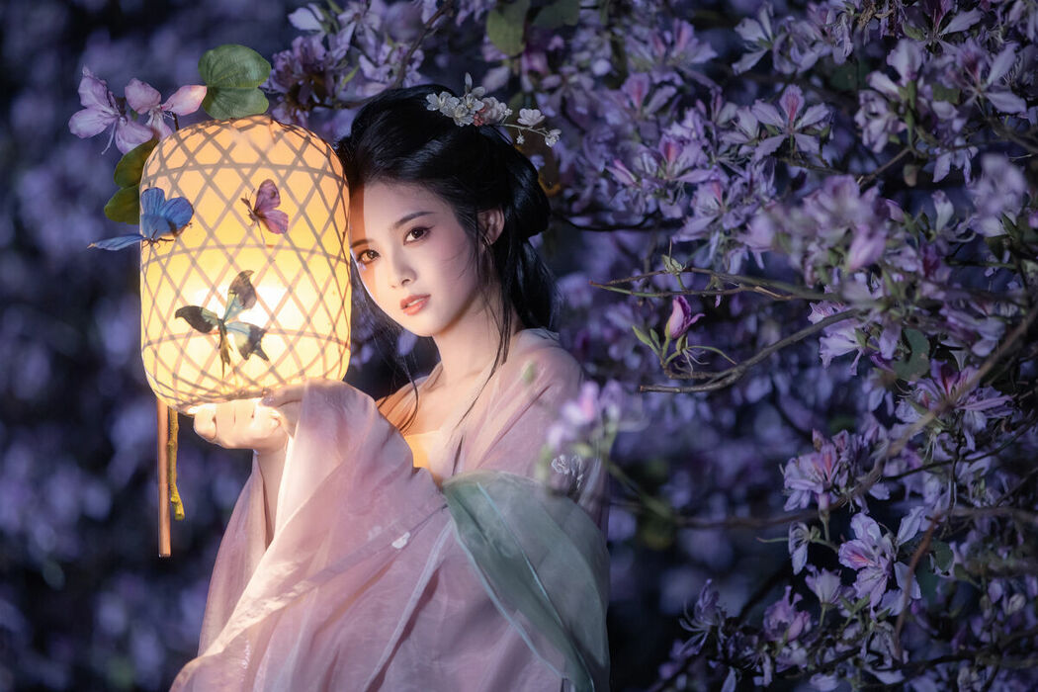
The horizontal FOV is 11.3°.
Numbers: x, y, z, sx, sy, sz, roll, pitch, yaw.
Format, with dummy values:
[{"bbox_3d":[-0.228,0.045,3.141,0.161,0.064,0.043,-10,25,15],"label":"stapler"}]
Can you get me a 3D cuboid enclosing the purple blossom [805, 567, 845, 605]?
[{"bbox_3d":[0.328,0.256,5.600,0.044,0.042,0.040,0,0,0],"label":"purple blossom"}]

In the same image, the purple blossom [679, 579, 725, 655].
[{"bbox_3d":[0.195,0.290,5.600,0.039,0.080,0.050,0,0,30],"label":"purple blossom"}]

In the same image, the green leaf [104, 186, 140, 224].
[{"bbox_3d":[-0.399,-0.142,5.300,0.043,0.039,0.025,0,0,11],"label":"green leaf"}]

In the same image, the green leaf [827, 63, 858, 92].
[{"bbox_3d":[0.350,-0.289,5.650,0.037,0.032,0.020,0,0,0],"label":"green leaf"}]

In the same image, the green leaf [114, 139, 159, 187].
[{"bbox_3d":[-0.394,-0.188,5.400,0.047,0.051,0.025,0,0,0],"label":"green leaf"}]

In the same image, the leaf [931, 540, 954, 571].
[{"bbox_3d":[0.451,0.223,5.580,0.023,0.033,0.015,0,-2,0],"label":"leaf"}]

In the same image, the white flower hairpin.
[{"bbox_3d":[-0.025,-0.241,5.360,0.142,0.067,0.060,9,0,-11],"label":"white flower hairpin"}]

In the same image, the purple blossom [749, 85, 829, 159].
[{"bbox_3d":[0.291,-0.241,5.650,0.084,0.077,0.055,0,-2,0],"label":"purple blossom"}]

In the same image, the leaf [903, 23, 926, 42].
[{"bbox_3d":[0.414,-0.329,5.500,0.018,0.029,0.015,-37,0,0],"label":"leaf"}]

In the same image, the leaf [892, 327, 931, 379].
[{"bbox_3d":[0.407,0.009,5.450,0.041,0.054,0.020,0,0,11],"label":"leaf"}]

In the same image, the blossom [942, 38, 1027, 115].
[{"bbox_3d":[0.493,-0.286,5.550,0.086,0.078,0.060,0,-2,6],"label":"blossom"}]

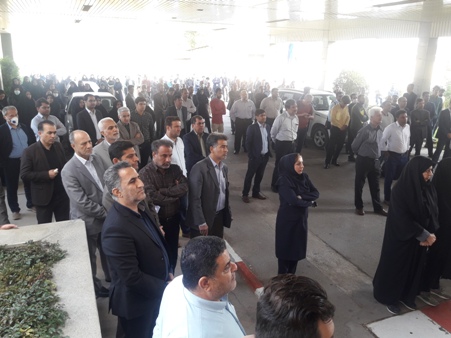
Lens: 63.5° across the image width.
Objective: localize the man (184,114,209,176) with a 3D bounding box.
[{"bbox_3d":[-0.417,0.044,5.497,0.500,1.690,0.320,-11,20,-36],"label":"man"}]

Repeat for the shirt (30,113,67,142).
[{"bbox_3d":[-3.221,-0.688,6.654,0.340,0.620,0.550,15,21,40],"label":"shirt"}]

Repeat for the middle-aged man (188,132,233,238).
[{"bbox_3d":[-0.162,0.505,3.699,0.380,1.760,0.520,11,19,31],"label":"middle-aged man"}]

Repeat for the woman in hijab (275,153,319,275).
[{"bbox_3d":[0.704,0.612,3.692,0.400,1.580,0.480,15,21,40],"label":"woman in hijab"}]

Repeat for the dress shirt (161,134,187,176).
[{"bbox_3d":[-0.695,-0.091,4.962,0.330,0.750,0.540,16,22,43],"label":"dress shirt"}]

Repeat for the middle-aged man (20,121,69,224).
[{"bbox_3d":[-2.127,0.286,4.394,0.400,1.745,0.540,6,17,17],"label":"middle-aged man"}]

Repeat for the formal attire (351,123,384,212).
[{"bbox_3d":[2.376,0.015,6.017,0.520,1.490,0.360,-8,18,-28],"label":"formal attire"}]

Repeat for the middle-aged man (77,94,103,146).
[{"bbox_3d":[-2.764,-0.639,7.524,0.350,1.785,0.530,12,19,33],"label":"middle-aged man"}]

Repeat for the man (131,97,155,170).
[{"bbox_3d":[-1.685,-0.591,7.540,0.500,1.755,0.300,-6,17,-24],"label":"man"}]

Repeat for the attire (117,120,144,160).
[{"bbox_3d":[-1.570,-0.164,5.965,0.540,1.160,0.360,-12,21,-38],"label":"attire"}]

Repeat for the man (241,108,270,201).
[{"bbox_3d":[0.570,-0.234,6.500,0.520,1.660,0.400,-11,20,-35],"label":"man"}]

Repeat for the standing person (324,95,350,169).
[{"bbox_3d":[2.752,-0.912,8.921,0.520,1.695,0.400,-3,16,-14],"label":"standing person"}]

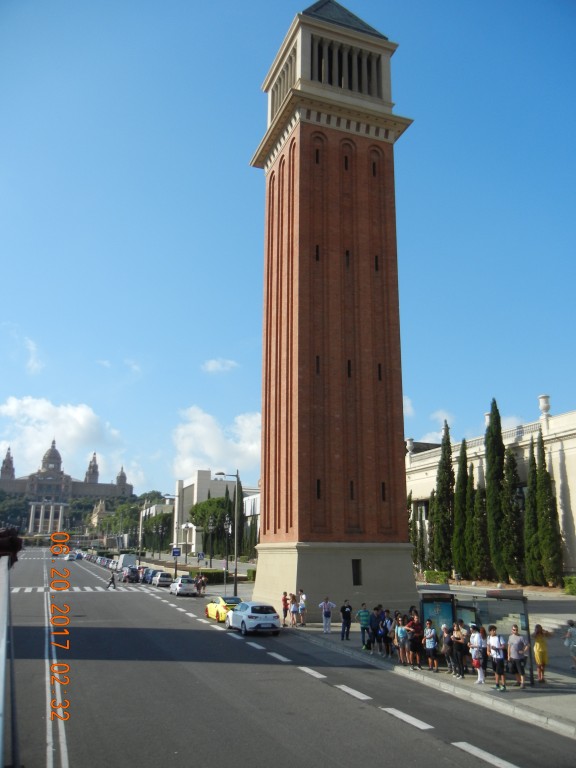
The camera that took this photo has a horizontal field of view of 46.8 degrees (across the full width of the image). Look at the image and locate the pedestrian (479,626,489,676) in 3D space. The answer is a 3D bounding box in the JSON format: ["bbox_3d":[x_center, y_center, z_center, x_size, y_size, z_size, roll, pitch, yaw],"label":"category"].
[{"bbox_3d":[6.556,8.999,22.326,0.340,1.537,0.460,10,-18,-33],"label":"pedestrian"}]

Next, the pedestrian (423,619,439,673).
[{"bbox_3d":[4.870,8.901,22.695,0.520,1.660,0.420,-8,-17,30],"label":"pedestrian"}]

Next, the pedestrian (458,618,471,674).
[{"bbox_3d":[5.837,8.711,22.101,0.500,1.690,0.360,-11,-17,38],"label":"pedestrian"}]

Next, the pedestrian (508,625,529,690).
[{"bbox_3d":[6.895,8.228,20.117,0.580,1.800,0.360,-7,-16,25],"label":"pedestrian"}]

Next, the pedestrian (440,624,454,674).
[{"bbox_3d":[5.337,8.920,22.378,0.500,1.589,0.380,-12,-19,39],"label":"pedestrian"}]

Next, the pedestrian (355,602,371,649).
[{"bbox_3d":[3.099,10.001,27.482,0.560,1.785,0.340,5,-15,-15],"label":"pedestrian"}]

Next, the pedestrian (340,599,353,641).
[{"bbox_3d":[2.631,10.677,30.080,0.520,1.744,0.320,4,-15,-13],"label":"pedestrian"}]

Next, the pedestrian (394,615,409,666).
[{"bbox_3d":[4.036,9.105,23.593,0.500,1.630,0.340,-4,-15,19],"label":"pedestrian"}]

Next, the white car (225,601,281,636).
[{"bbox_3d":[-1.779,11.798,33.826,1.810,1.460,4.250,5,-14,-19],"label":"white car"}]

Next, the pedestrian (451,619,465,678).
[{"bbox_3d":[5.486,8.659,21.668,0.450,1.660,0.380,-12,-19,40],"label":"pedestrian"}]

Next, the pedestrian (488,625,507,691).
[{"bbox_3d":[6.027,7.909,19.209,0.540,1.760,0.400,-9,-17,33],"label":"pedestrian"}]

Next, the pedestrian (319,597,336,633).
[{"bbox_3d":[1.917,11.179,32.197,0.800,1.660,0.360,-1,-14,3],"label":"pedestrian"}]

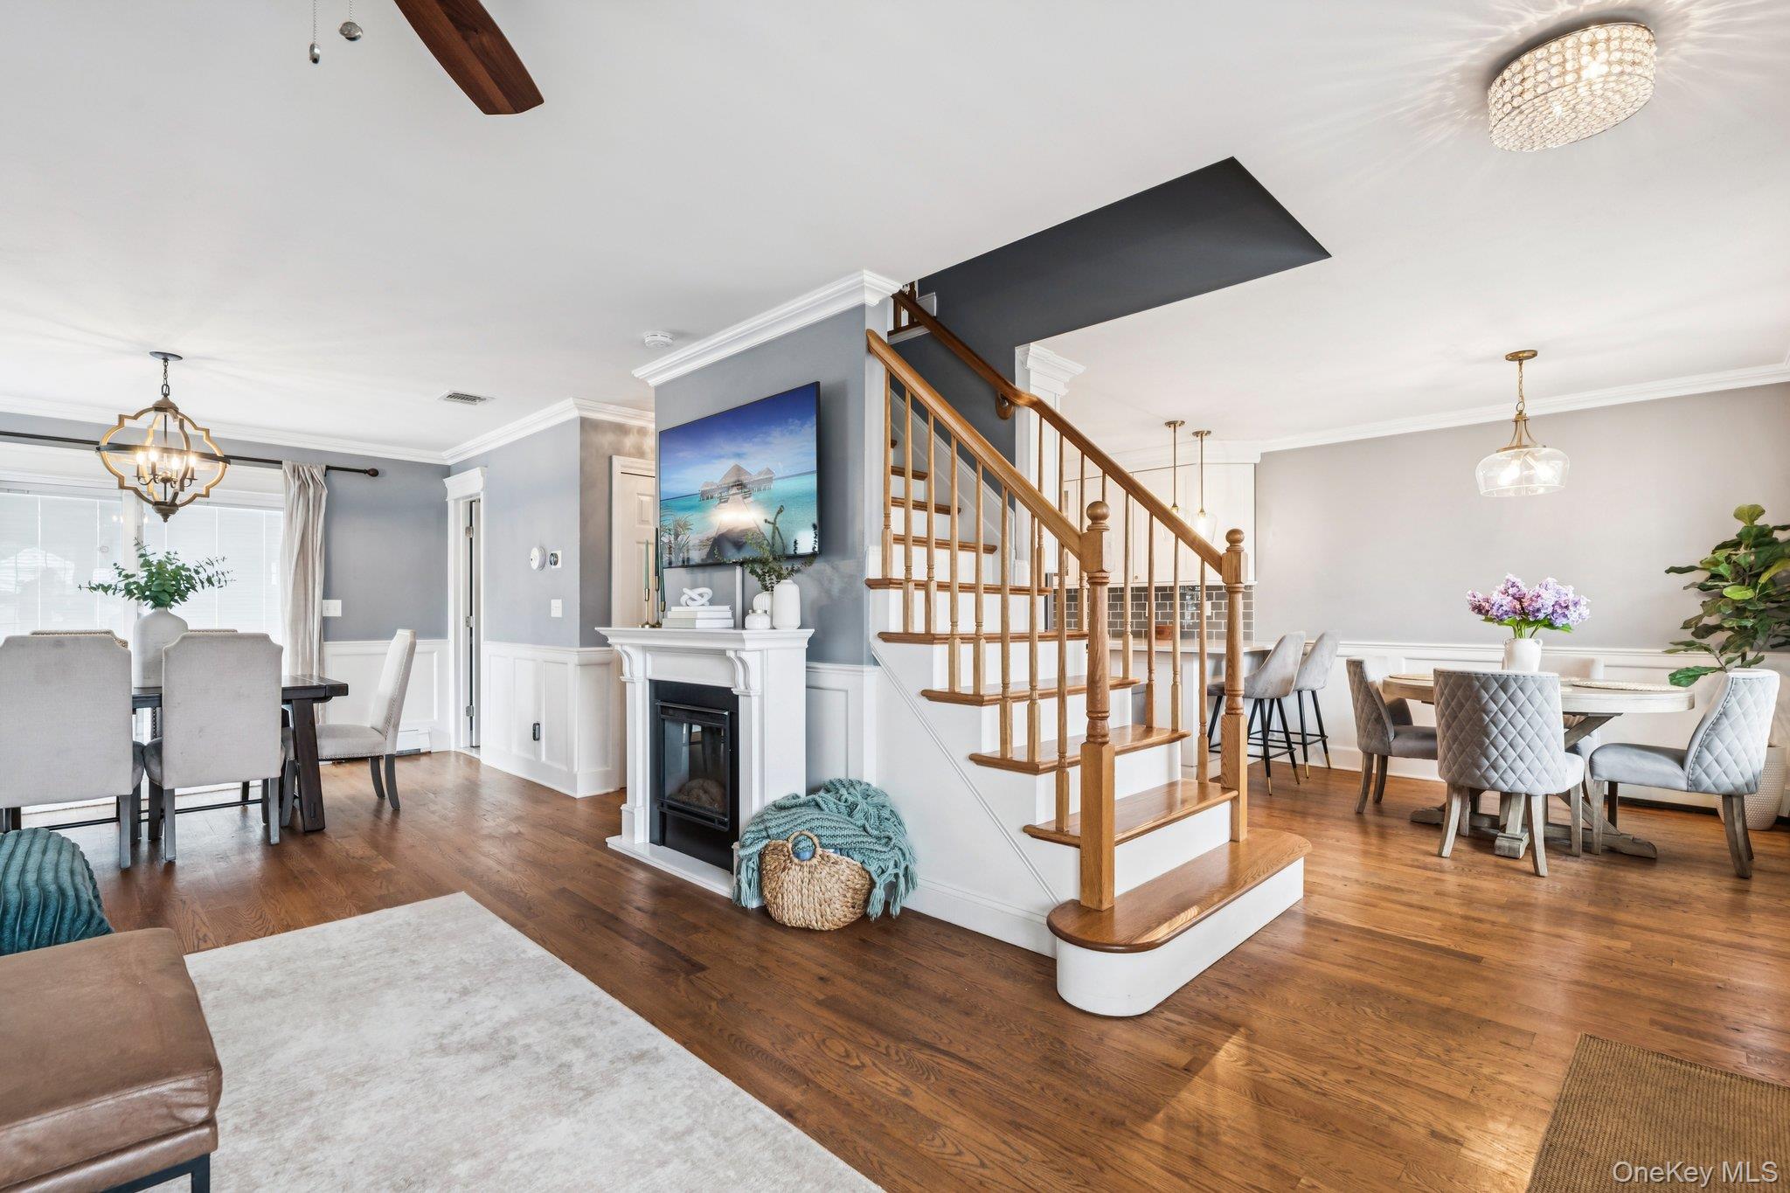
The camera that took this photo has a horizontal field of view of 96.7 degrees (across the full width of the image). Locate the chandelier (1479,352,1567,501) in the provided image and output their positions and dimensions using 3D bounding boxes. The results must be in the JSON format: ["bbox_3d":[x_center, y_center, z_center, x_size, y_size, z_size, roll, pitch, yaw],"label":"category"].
[{"bbox_3d":[3.164,-0.885,4.021,0.360,0.725,0.360,-1,-1,44],"label":"chandelier"}]

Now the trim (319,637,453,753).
[{"bbox_3d":[-4.004,0.810,6.267,0.050,0.930,0.883,-1,-1,44],"label":"trim"}]

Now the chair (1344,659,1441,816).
[{"bbox_3d":[2.897,0.782,4.419,0.590,0.868,0.516,-1,-1,44],"label":"chair"}]

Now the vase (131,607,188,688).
[{"bbox_3d":[-3.736,0.266,4.044,0.210,0.410,0.210,-1,-1,44],"label":"vase"}]

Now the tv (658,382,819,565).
[{"bbox_3d":[-0.745,-0.511,3.719,1.255,0.705,0.055,-1,-1,44],"label":"tv"}]

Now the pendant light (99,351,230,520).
[{"bbox_3d":[-3.653,-0.786,3.979,0.490,0.830,0.490,-1,-1,44],"label":"pendant light"}]

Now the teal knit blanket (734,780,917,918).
[{"bbox_3d":[-0.223,0.930,3.008,0.640,0.480,0.400,0,-1,10],"label":"teal knit blanket"}]

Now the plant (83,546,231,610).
[{"bbox_3d":[-3.724,-0.089,4.036,0.450,0.340,0.550,-1,-1,44],"label":"plant"}]

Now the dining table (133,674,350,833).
[{"bbox_3d":[-3.739,0.843,3.955,0.900,0.757,1.535,-1,-1,44],"label":"dining table"}]

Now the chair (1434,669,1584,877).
[{"bbox_3d":[2.794,0.758,3.634,0.490,0.860,0.600,-1,-1,44],"label":"chair"}]

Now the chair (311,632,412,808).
[{"bbox_3d":[-3.204,0.729,4.623,0.486,1.035,0.615,-1,-1,44],"label":"chair"}]

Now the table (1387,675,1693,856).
[{"bbox_3d":[3.147,0.817,3.967,1.210,0.750,1.210,-1,-1,44],"label":"table"}]

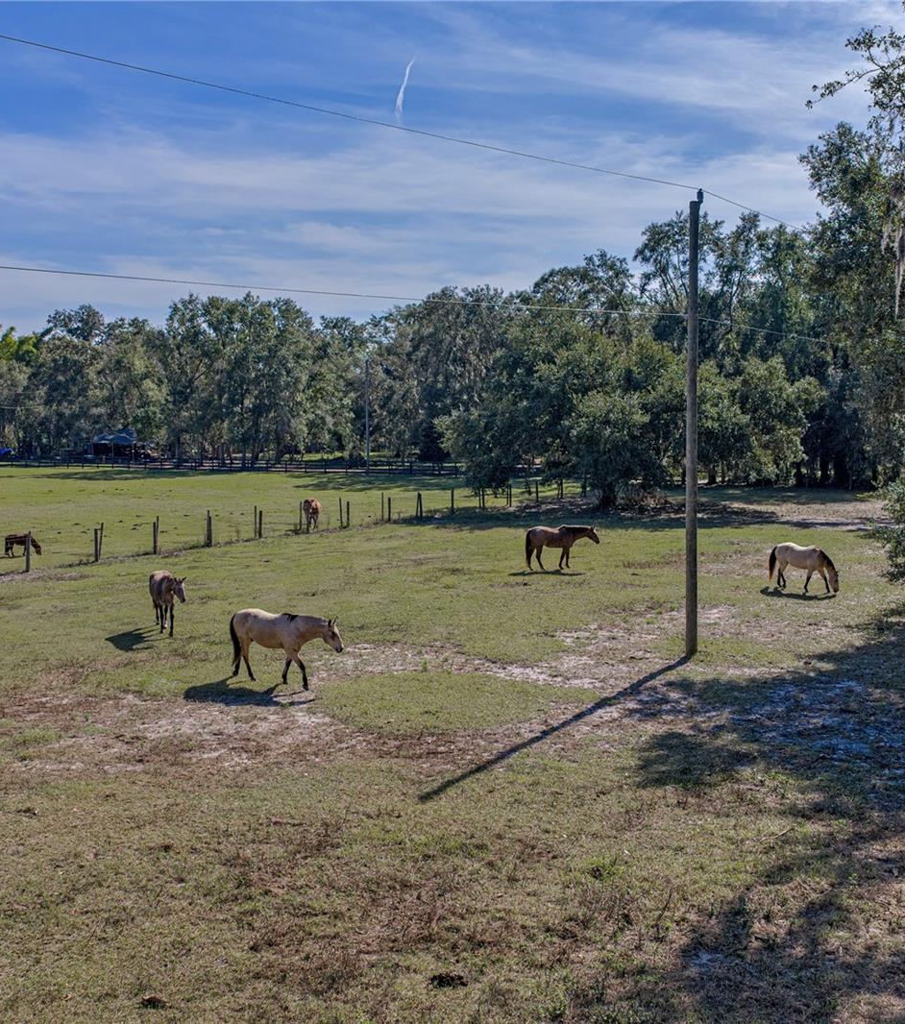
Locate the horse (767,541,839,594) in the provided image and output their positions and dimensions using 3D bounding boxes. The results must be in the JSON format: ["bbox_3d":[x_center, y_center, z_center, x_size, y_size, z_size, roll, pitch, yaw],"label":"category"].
[{"bbox_3d":[11.019,1.750,37.545,2.200,1.450,0.600,3,6,38],"label":"horse"}]

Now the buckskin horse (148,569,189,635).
[{"bbox_3d":[-7.297,2.319,30.844,0.660,1.480,2.150,-2,5,-24],"label":"buckskin horse"}]

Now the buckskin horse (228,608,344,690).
[{"bbox_3d":[-3.409,2.720,24.242,2.520,1.520,0.600,3,5,32],"label":"buckskin horse"}]

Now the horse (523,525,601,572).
[{"bbox_3d":[3.870,1.252,41.742,2.620,1.530,0.600,-1,4,-8],"label":"horse"}]

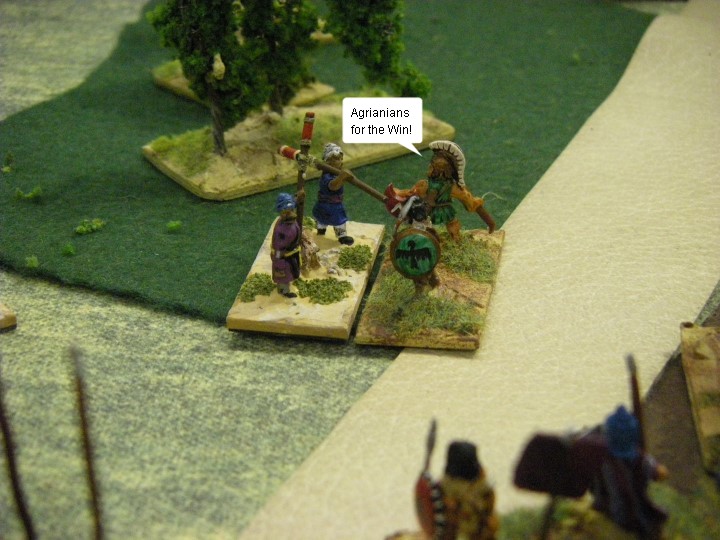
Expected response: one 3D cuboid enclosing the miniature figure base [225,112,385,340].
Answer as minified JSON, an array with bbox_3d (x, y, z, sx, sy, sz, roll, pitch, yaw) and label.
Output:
[{"bbox_3d":[-0.009,-0.012,0.276,0.021,0.032,0.040,3,28,9],"label":"miniature figure base"}]

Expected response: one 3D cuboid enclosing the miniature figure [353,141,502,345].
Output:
[{"bbox_3d":[0.013,-0.007,0.274,0.021,0.022,0.041,4,28,10],"label":"miniature figure"}]

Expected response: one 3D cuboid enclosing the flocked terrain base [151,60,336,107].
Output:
[{"bbox_3d":[-0.027,-0.043,0.370,0.026,0.005,0.035,-21,33,-35],"label":"flocked terrain base"}]

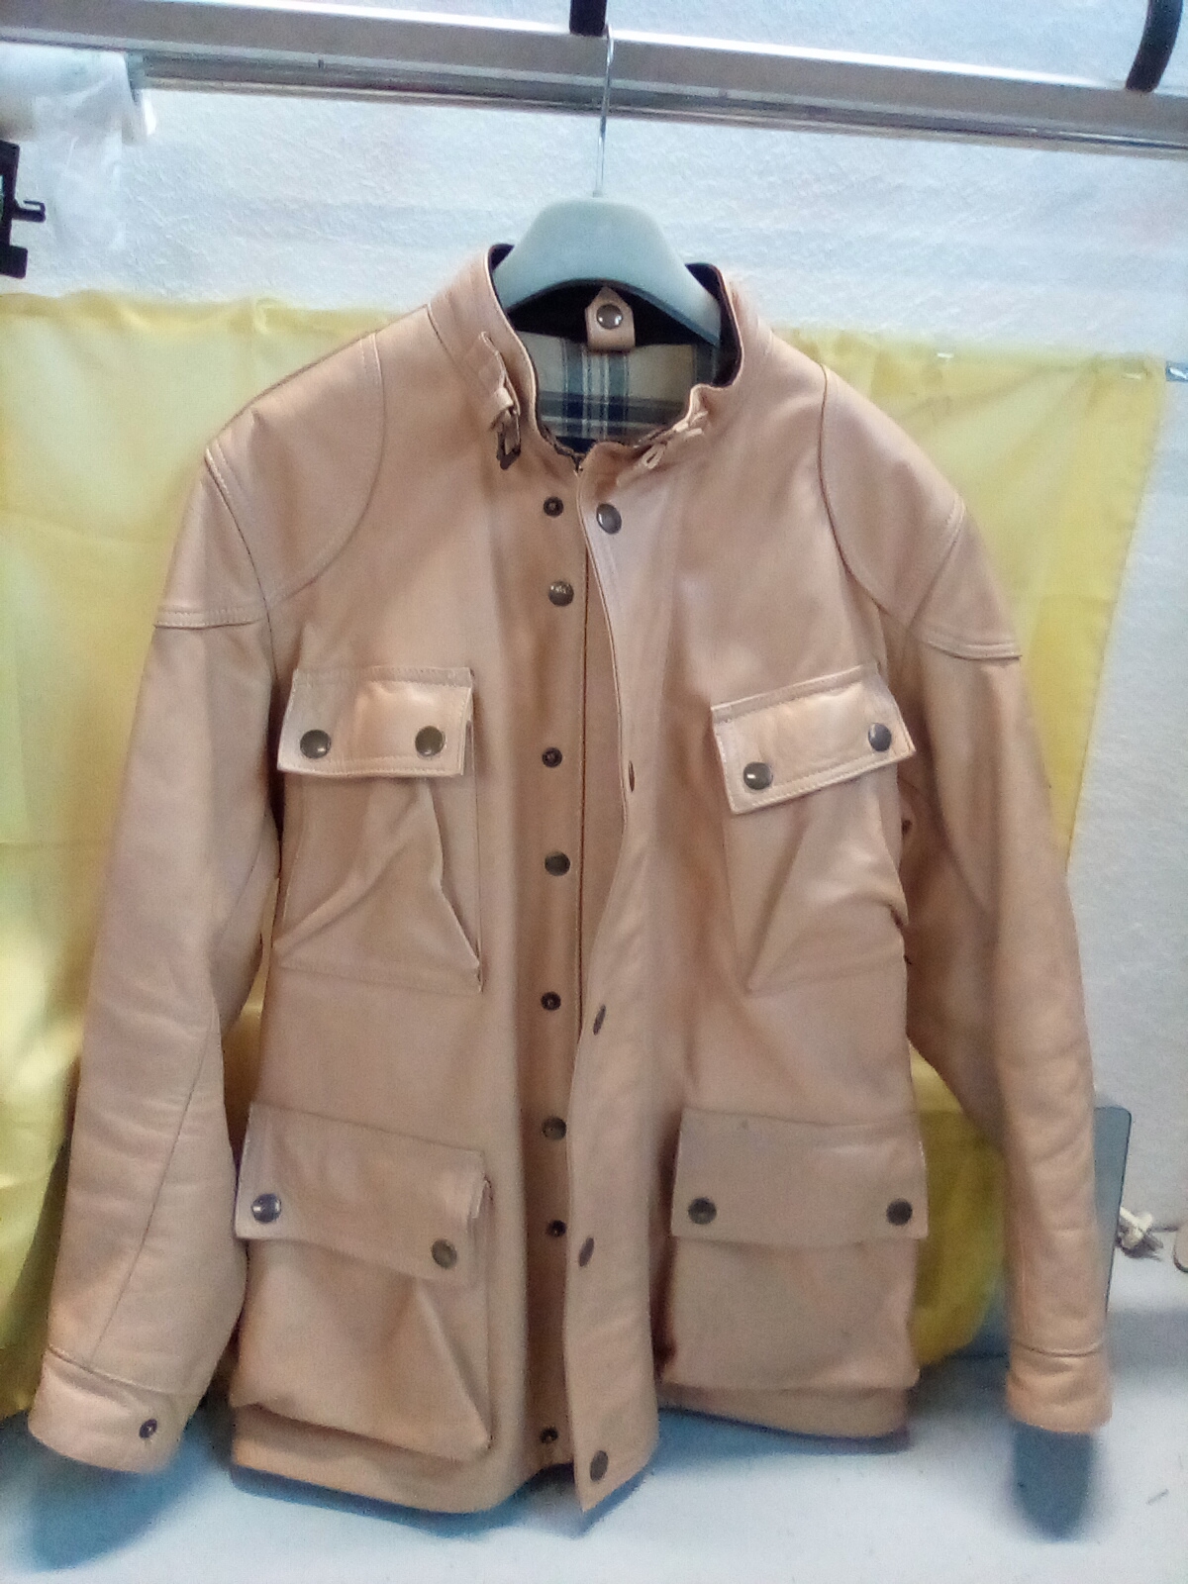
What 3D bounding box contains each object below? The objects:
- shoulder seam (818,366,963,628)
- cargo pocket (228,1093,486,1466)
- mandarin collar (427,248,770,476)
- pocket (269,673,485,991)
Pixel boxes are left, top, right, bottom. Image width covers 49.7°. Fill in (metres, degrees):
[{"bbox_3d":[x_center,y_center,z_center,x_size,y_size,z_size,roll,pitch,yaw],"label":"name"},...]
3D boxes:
[{"bbox_3d":[0.189,-0.187,0.815,0.090,0.160,0.085,-1,11,-15],"label":"shoulder seam"},{"bbox_3d":[-0.155,0.324,0.850,0.178,0.215,0.045,5,11,15],"label":"cargo pocket"},{"bbox_3d":[0.003,-0.270,0.805,0.195,0.135,0.140,2,11,-2],"label":"mandarin collar"},{"bbox_3d":[-0.135,0.024,0.795,0.133,0.195,0.035,5,11,13],"label":"pocket"}]

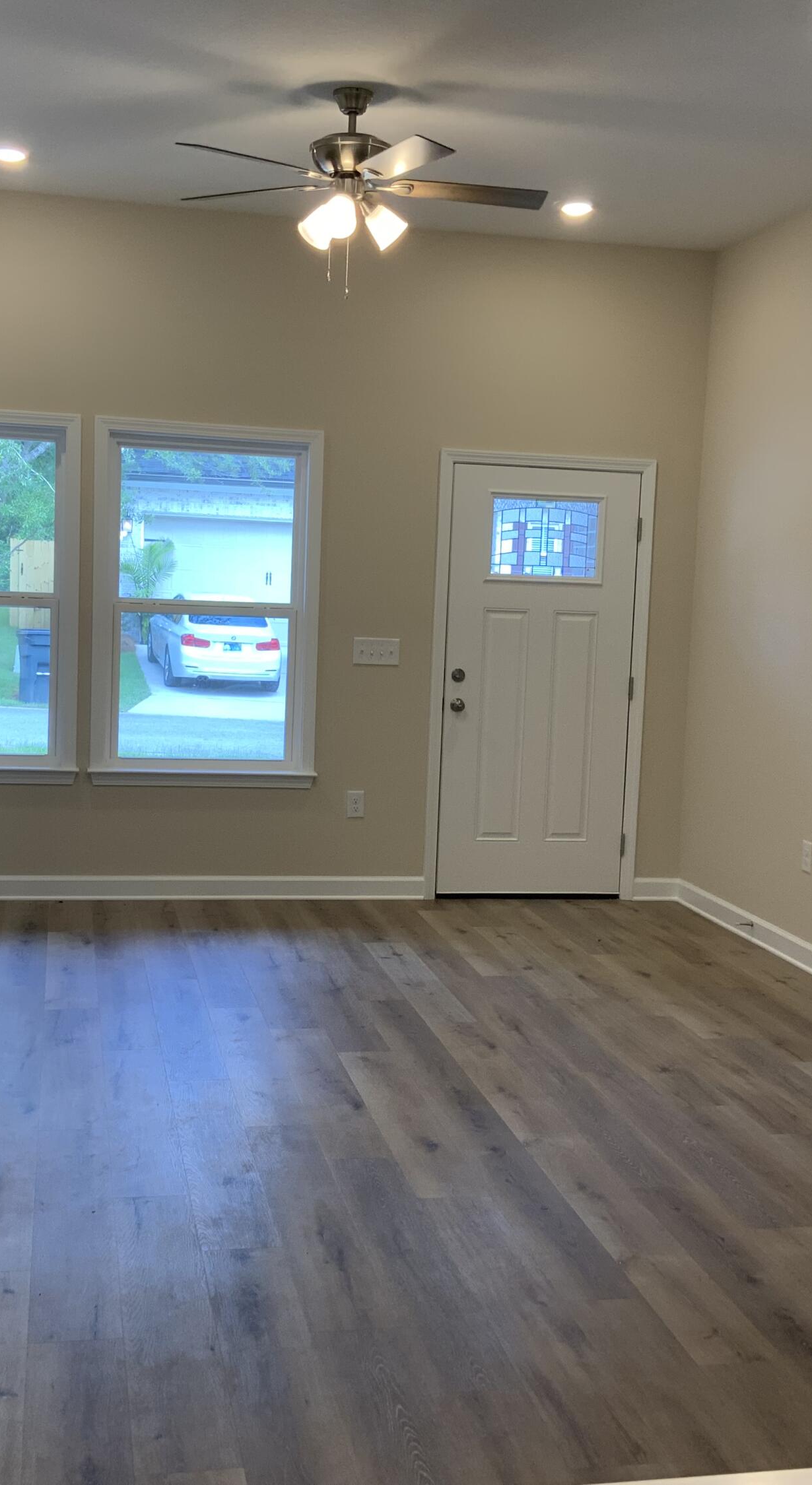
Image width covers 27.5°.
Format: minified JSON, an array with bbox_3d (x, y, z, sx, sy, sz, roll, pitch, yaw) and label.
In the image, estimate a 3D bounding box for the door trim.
[{"bbox_3d":[0.635,-0.291,7.797,1.036,2.095,0.030,1,6,-12],"label":"door trim"}]

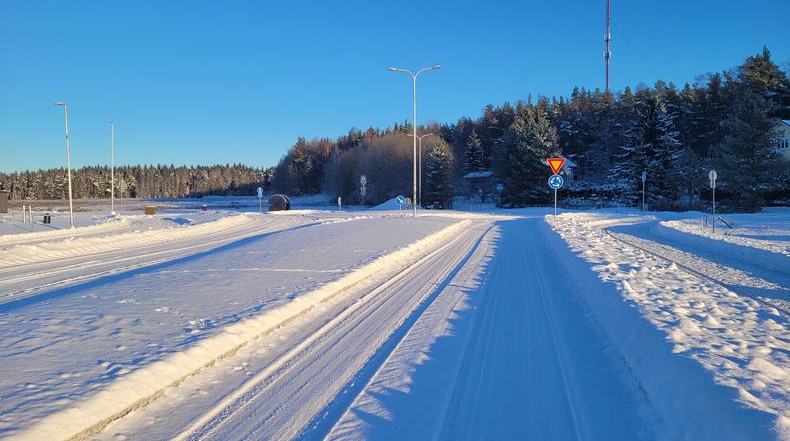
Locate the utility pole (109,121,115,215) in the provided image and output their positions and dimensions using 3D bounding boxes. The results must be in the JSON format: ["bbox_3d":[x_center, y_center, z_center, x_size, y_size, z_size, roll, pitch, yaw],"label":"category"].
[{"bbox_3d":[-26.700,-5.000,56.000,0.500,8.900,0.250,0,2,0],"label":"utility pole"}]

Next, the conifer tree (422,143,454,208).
[{"bbox_3d":[6.450,-6.746,88.000,4.800,9.600,4.800,0,3,0],"label":"conifer tree"}]

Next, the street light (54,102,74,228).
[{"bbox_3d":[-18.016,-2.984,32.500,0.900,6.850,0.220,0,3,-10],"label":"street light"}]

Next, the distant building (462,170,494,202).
[{"bbox_3d":[15.054,-6.220,107.000,6.000,5.400,6.000,0,3,6],"label":"distant building"}]

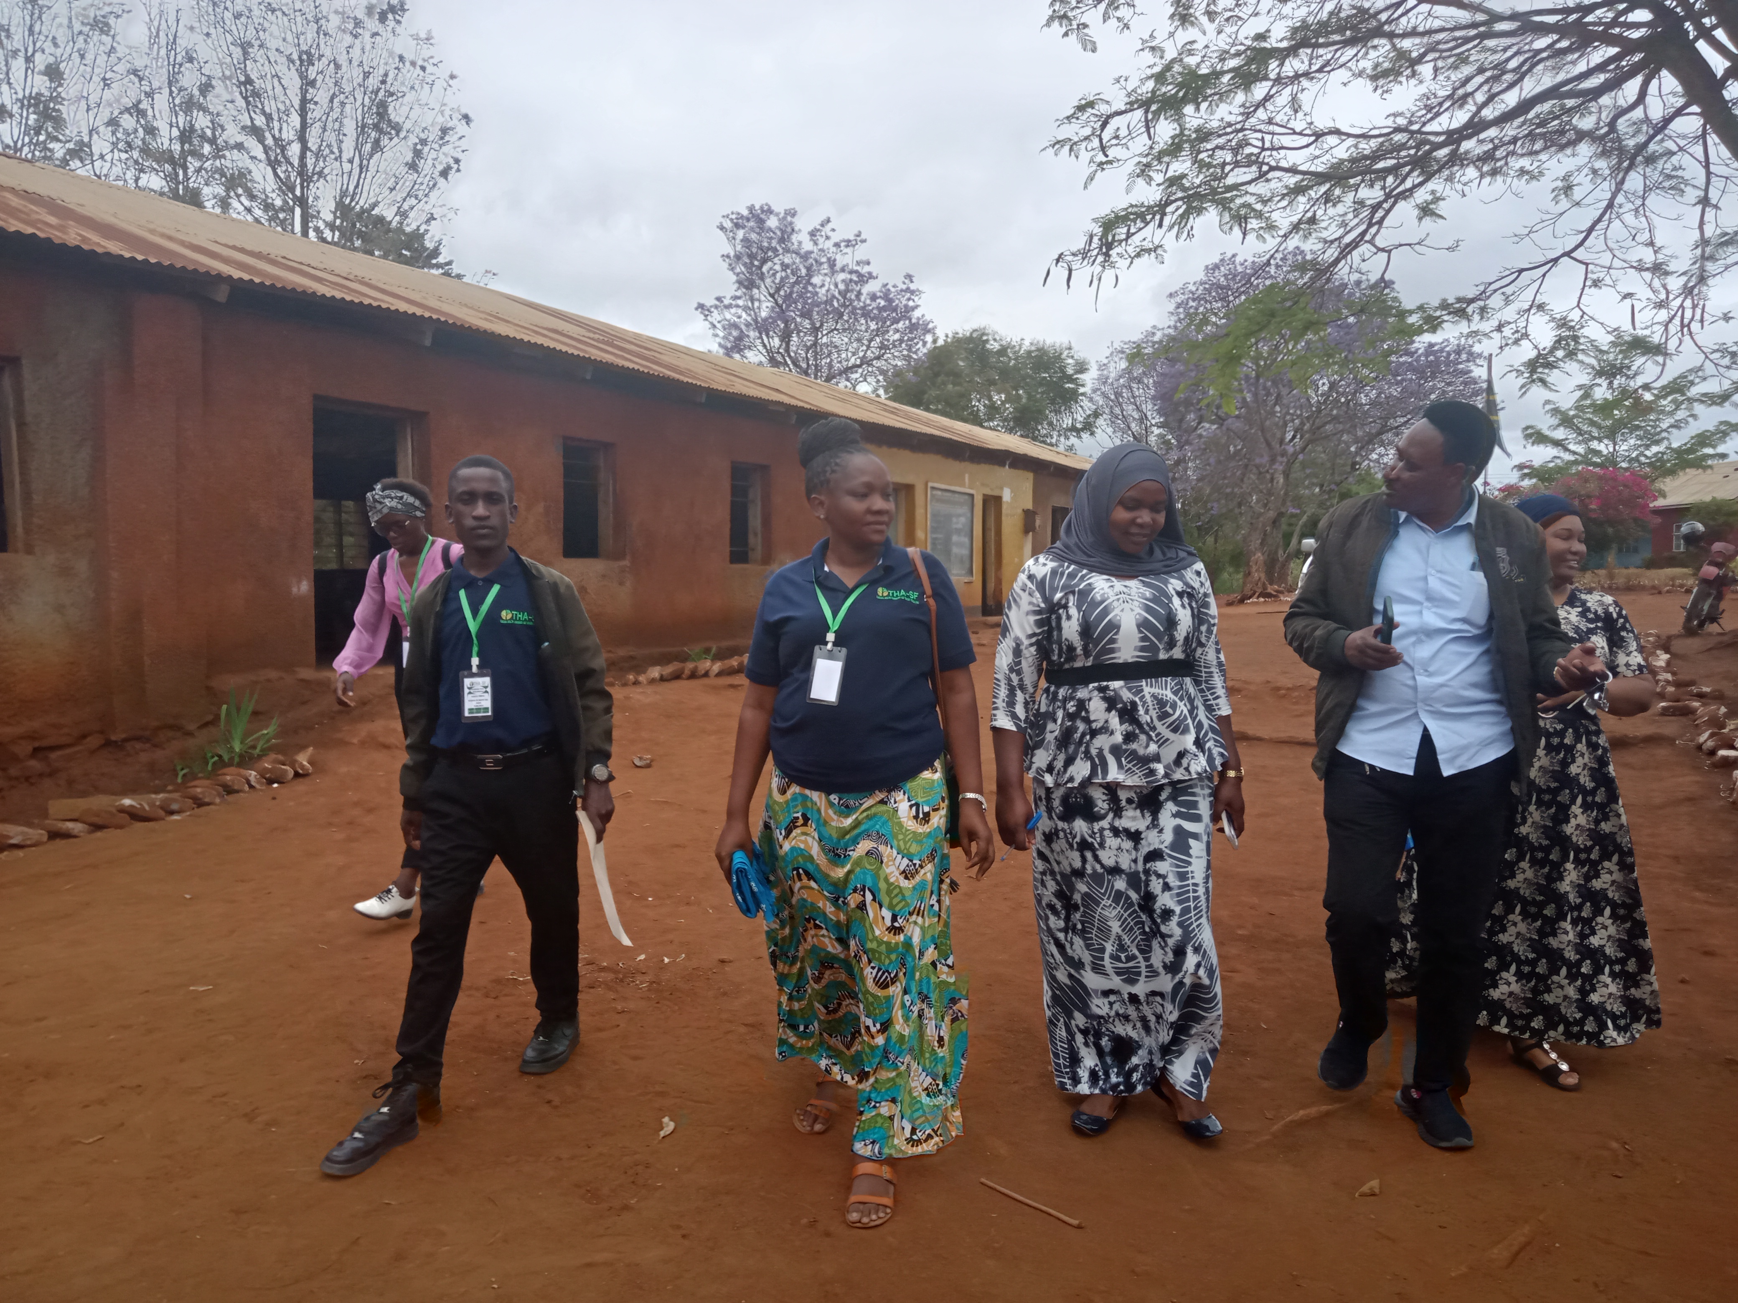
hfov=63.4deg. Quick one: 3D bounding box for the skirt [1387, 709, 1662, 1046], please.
[{"bbox_3d":[1.790,0.590,3.910,0.600,0.880,0.500,0,3,-3],"label":"skirt"}]

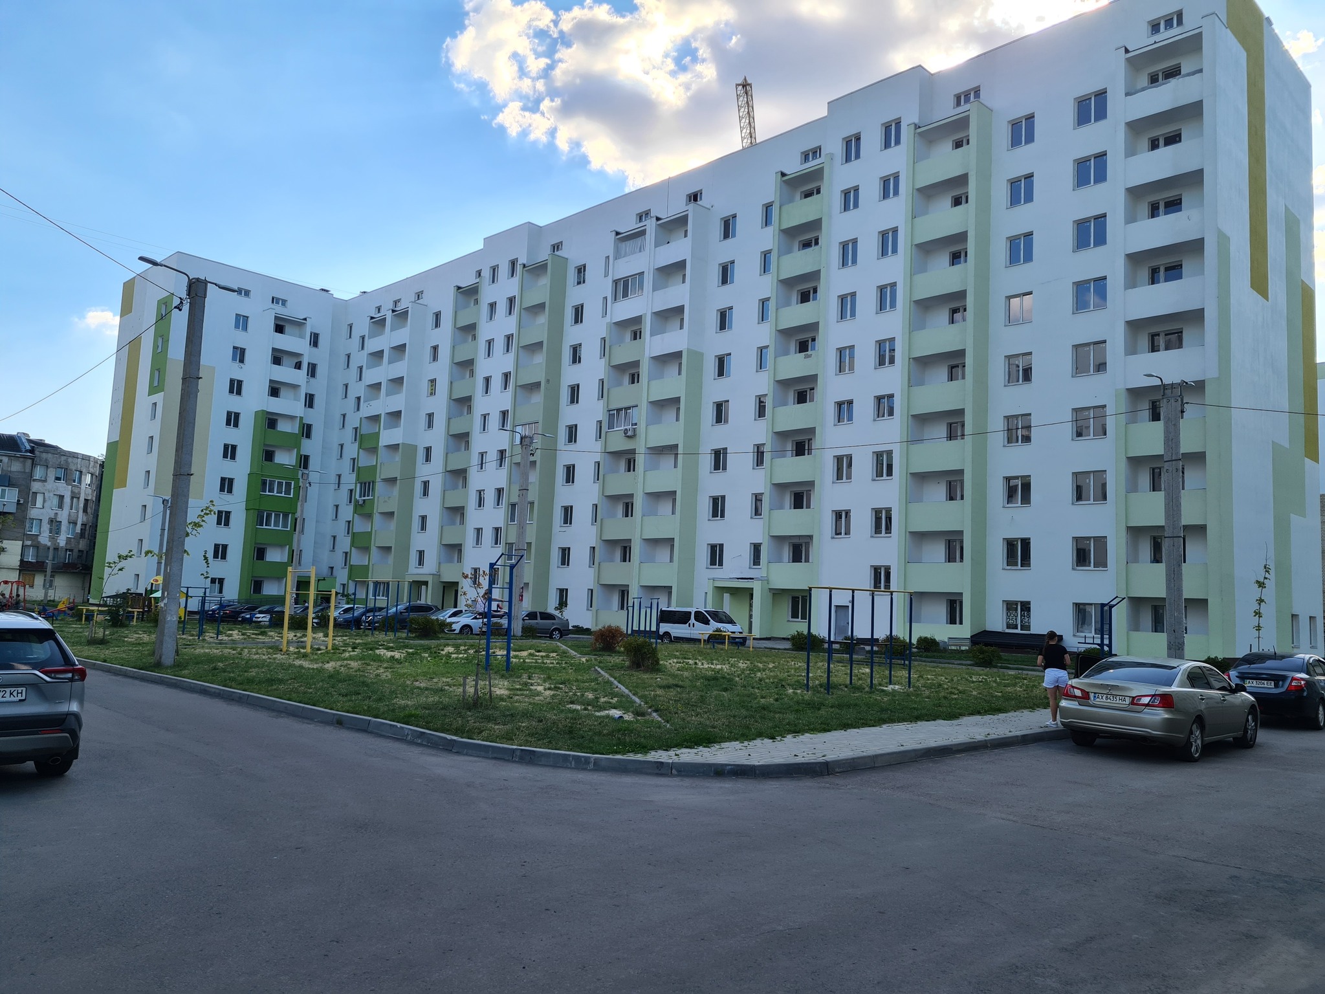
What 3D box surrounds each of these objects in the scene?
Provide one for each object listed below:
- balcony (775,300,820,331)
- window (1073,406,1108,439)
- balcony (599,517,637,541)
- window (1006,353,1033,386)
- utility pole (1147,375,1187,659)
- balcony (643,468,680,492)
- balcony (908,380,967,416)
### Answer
[{"bbox_3d":[7.876,-9.841,54.615,1.374,1.307,2.939,8,-7,-43],"label":"balcony"},{"bbox_3d":[18.716,-3.222,43.489,0.183,1.391,1.498,8,-7,-43],"label":"window"},{"bbox_3d":[-2.491,2.102,64.519,1.200,1.382,3.009,8,-8,-43],"label":"balcony"},{"bbox_3d":[17.205,-6.131,47.965,0.150,1.458,1.381,8,-8,-44],"label":"window"},{"bbox_3d":[15.058,0.924,29.272,1.200,9.220,0.500,6,-6,-30],"label":"utility pole"},{"bbox_3d":[0.353,-0.933,61.660,1.300,1.362,2.950,8,-8,-43],"label":"balcony"},{"bbox_3d":[13.659,-4.670,48.131,1.300,1.362,2.973,8,-8,-43],"label":"balcony"}]

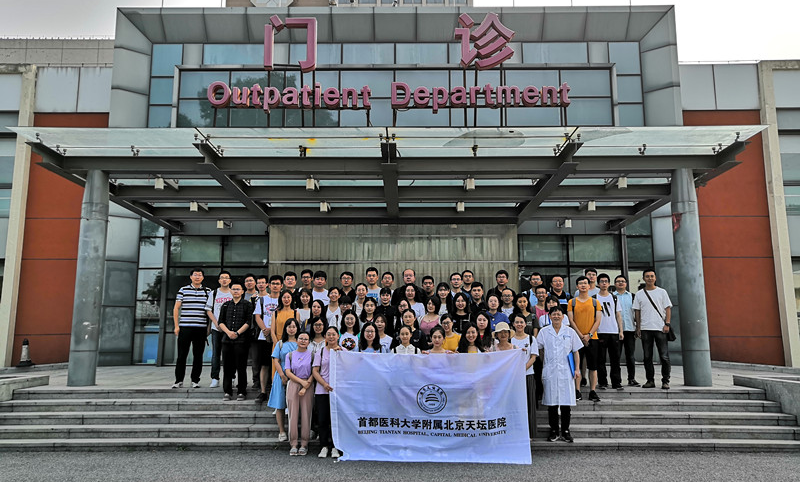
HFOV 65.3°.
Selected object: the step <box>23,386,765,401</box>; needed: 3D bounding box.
[{"bbox_3d":[-0.118,2.342,9.626,11.389,0.151,0.404,0,-9,-1],"label":"step"}]

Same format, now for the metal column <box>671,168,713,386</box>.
[{"bbox_3d":[4.817,0.589,10.359,0.404,3.515,0.404,0,-9,-1],"label":"metal column"}]

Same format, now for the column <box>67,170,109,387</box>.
[{"bbox_3d":[-5.091,0.602,10.257,0.404,3.515,0.404,0,-9,-1],"label":"column"}]

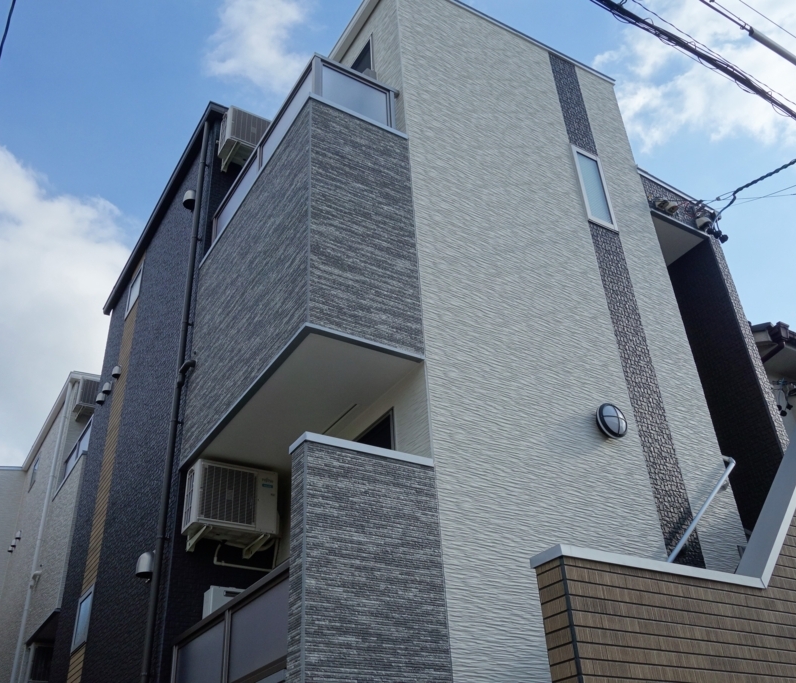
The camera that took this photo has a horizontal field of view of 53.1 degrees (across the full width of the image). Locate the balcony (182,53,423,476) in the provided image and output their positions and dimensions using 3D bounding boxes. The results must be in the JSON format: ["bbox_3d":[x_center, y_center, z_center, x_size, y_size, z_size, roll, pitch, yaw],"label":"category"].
[{"bbox_3d":[-0.855,-0.500,6.478,0.876,2.621,2.316,16,-38,-28],"label":"balcony"}]

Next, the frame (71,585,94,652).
[{"bbox_3d":[-3.211,2.853,8.166,0.080,0.563,0.687,16,-38,-28],"label":"frame"}]

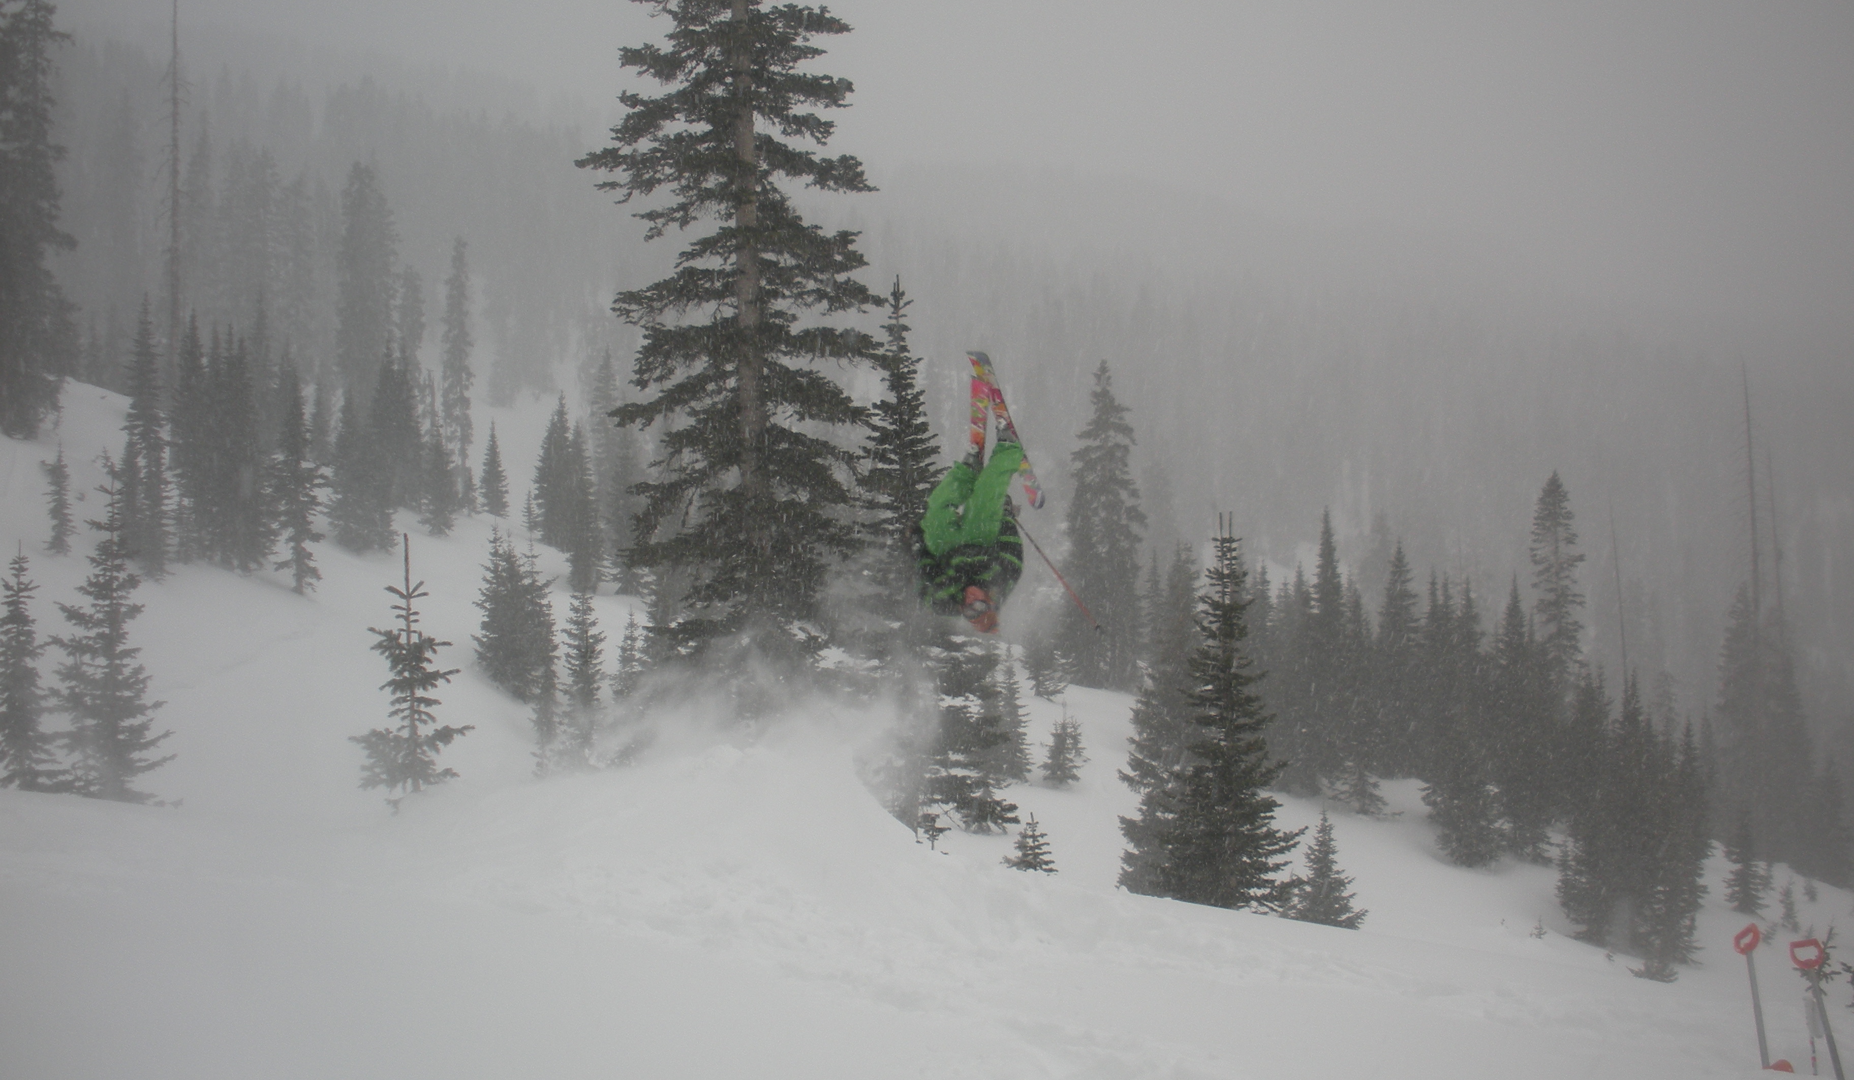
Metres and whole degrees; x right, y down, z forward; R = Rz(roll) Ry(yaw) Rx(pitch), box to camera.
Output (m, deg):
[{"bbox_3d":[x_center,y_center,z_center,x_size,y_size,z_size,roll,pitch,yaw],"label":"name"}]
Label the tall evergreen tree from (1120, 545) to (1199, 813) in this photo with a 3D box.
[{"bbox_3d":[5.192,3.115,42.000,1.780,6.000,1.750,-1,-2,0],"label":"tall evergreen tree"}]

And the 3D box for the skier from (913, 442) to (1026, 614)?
[{"bbox_3d":[0.258,-0.026,11.300,0.670,1.200,0.700,-4,-6,-9],"label":"skier"}]

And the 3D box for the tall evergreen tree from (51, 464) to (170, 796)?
[{"bbox_3d":[-9.579,1.079,22.000,1.430,4.110,1.400,-1,-2,0],"label":"tall evergreen tree"}]

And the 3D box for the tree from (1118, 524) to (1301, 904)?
[{"bbox_3d":[2.719,1.718,18.000,1.720,3.810,1.690,-1,-2,0],"label":"tree"}]

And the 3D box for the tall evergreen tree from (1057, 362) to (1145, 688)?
[{"bbox_3d":[6.027,-0.502,65.000,3.060,11.300,3.000,-1,-2,0],"label":"tall evergreen tree"}]

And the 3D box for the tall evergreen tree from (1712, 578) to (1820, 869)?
[{"bbox_3d":[38.027,8.538,85.000,4.790,13.330,4.700,-1,-2,0],"label":"tall evergreen tree"}]

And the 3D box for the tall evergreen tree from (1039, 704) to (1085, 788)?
[{"bbox_3d":[2.156,3.303,30.000,0.720,1.340,0.700,-1,-2,0],"label":"tall evergreen tree"}]

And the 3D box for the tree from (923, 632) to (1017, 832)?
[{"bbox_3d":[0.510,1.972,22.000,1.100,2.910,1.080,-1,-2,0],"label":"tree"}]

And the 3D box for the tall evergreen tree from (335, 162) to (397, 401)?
[{"bbox_3d":[-31.398,-13.914,105.000,3.490,14.600,3.420,-1,-2,0],"label":"tall evergreen tree"}]

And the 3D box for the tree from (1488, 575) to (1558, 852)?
[{"bbox_3d":[15.243,4.543,48.000,1.740,7.270,1.710,-1,-2,0],"label":"tree"}]

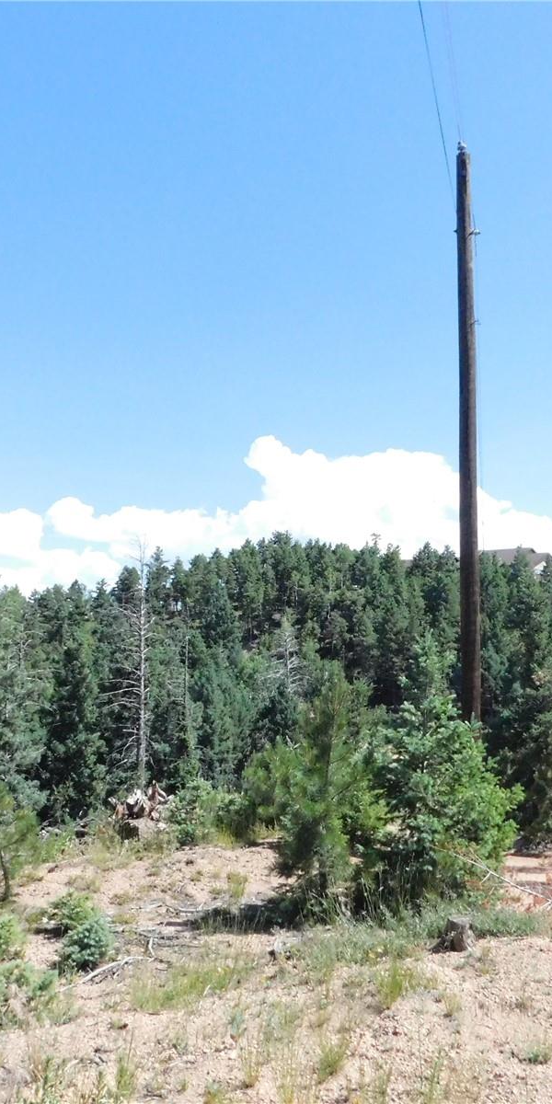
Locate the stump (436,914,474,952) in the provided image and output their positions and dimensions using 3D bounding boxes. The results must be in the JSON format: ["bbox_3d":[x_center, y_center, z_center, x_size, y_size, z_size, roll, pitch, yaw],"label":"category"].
[{"bbox_3d":[1.426,3.025,7.750,0.290,0.255,0.270,-1,-5,10],"label":"stump"}]

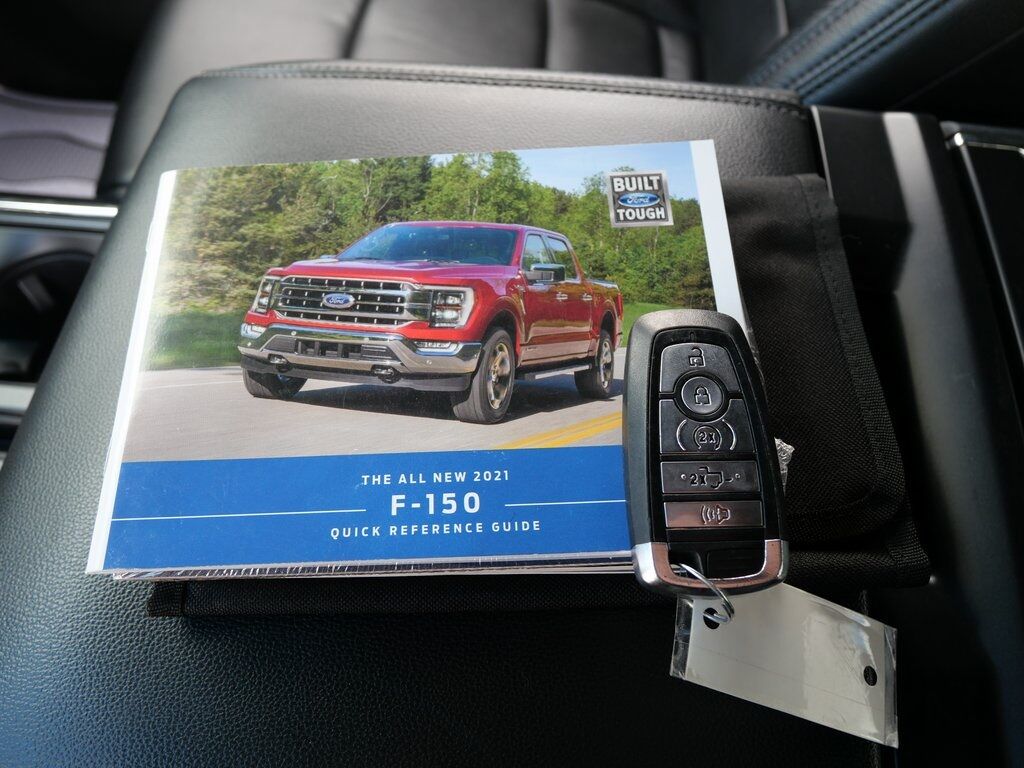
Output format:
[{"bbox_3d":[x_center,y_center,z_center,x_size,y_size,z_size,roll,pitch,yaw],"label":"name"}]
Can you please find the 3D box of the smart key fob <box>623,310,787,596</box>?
[{"bbox_3d":[0.053,0.017,0.202,0.043,0.015,0.083,-1,68,3],"label":"smart key fob"}]

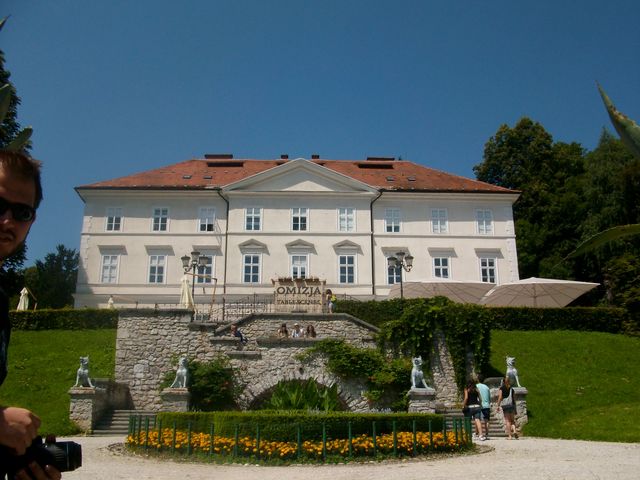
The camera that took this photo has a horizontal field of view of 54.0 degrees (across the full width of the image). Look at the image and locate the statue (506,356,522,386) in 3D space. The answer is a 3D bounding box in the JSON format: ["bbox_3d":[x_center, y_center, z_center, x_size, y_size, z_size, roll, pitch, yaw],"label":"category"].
[{"bbox_3d":[6.017,4.099,19.603,0.500,0.980,0.700,0,-15,0],"label":"statue"}]

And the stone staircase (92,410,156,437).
[{"bbox_3d":[-5.888,5.810,20.089,2.100,0.780,2.000,0,-15,0],"label":"stone staircase"}]

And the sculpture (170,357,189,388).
[{"bbox_3d":[-4.380,4.128,19.598,0.520,0.980,0.680,0,-15,0],"label":"sculpture"}]

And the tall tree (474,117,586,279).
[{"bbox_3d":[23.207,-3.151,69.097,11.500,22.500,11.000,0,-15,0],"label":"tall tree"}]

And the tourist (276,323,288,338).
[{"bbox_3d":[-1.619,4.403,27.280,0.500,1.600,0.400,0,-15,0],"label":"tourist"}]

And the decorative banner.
[{"bbox_3d":[-1.087,3.058,33.842,2.850,1.950,0.200,0,-15,0],"label":"decorative banner"}]

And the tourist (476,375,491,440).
[{"bbox_3d":[4.412,4.518,17.010,0.460,1.720,0.400,-6,-16,21],"label":"tourist"}]

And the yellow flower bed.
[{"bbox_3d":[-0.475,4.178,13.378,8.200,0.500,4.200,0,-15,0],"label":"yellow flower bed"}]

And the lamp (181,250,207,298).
[{"bbox_3d":[-6.361,2.382,31.952,1.400,3.700,0.700,0,-15,0],"label":"lamp"}]

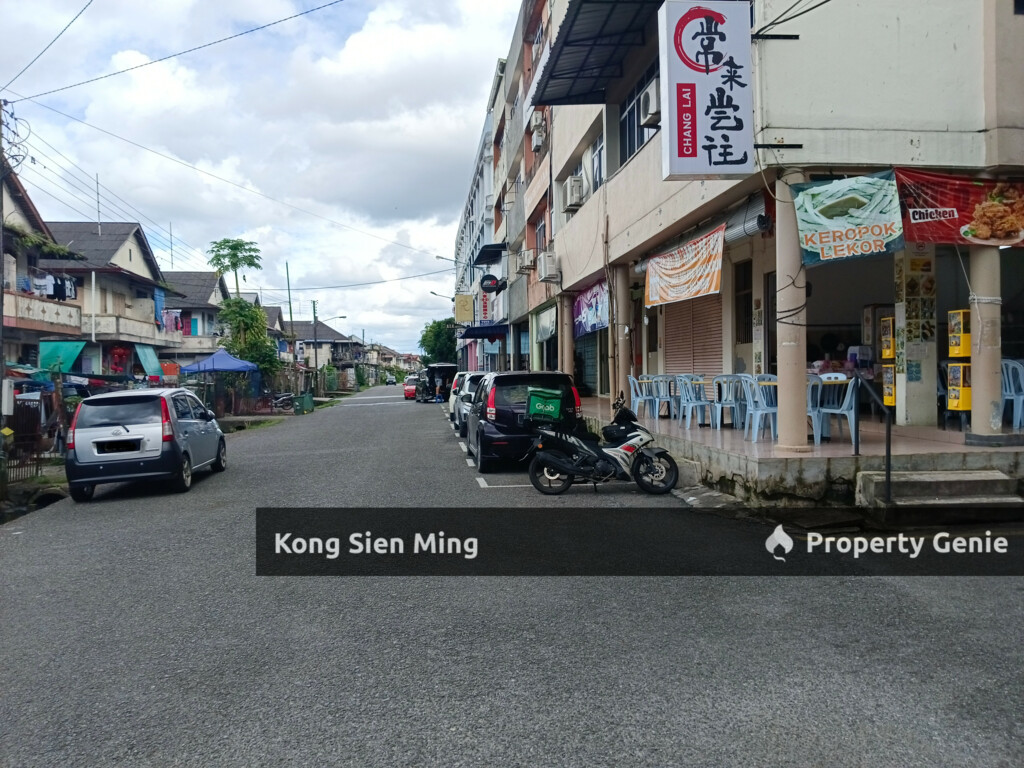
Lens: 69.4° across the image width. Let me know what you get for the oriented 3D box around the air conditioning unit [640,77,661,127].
[{"bbox_3d":[2.246,-4.313,11.391,0.290,0.540,0.800,-1,1,-7],"label":"air conditioning unit"}]

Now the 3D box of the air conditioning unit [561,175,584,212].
[{"bbox_3d":[1.399,-4.405,17.100,0.340,0.680,0.820,-1,1,-7],"label":"air conditioning unit"}]

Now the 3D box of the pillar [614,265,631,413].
[{"bbox_3d":[2.367,-0.896,15.700,0.310,3.200,0.310,-1,1,-7],"label":"pillar"}]

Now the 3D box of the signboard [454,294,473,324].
[{"bbox_3d":[-3.207,-5.088,49.981,1.180,1.810,0.180,-1,1,-7],"label":"signboard"}]

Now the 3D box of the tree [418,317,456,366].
[{"bbox_3d":[-8.458,-3.716,90.000,6.000,8.700,6.000,-1,1,-7],"label":"tree"}]

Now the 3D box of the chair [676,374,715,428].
[{"bbox_3d":[2.900,0.288,11.750,0.520,0.840,0.440,-1,1,-11],"label":"chair"}]

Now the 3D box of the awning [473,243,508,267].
[{"bbox_3d":[-1.200,-6.450,37.027,1.250,0.320,6.000,-1,1,-7],"label":"awning"}]

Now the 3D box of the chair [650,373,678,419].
[{"bbox_3d":[2.957,0.259,14.200,0.440,0.840,0.520,0,1,6],"label":"chair"}]

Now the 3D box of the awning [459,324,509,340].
[{"bbox_3d":[-1.272,-2.317,33.000,1.800,0.500,5.000,-1,1,-7],"label":"awning"}]

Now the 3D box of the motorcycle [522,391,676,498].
[{"bbox_3d":[1.079,0.738,9.120,1.900,1.240,0.700,-1,1,-3],"label":"motorcycle"}]

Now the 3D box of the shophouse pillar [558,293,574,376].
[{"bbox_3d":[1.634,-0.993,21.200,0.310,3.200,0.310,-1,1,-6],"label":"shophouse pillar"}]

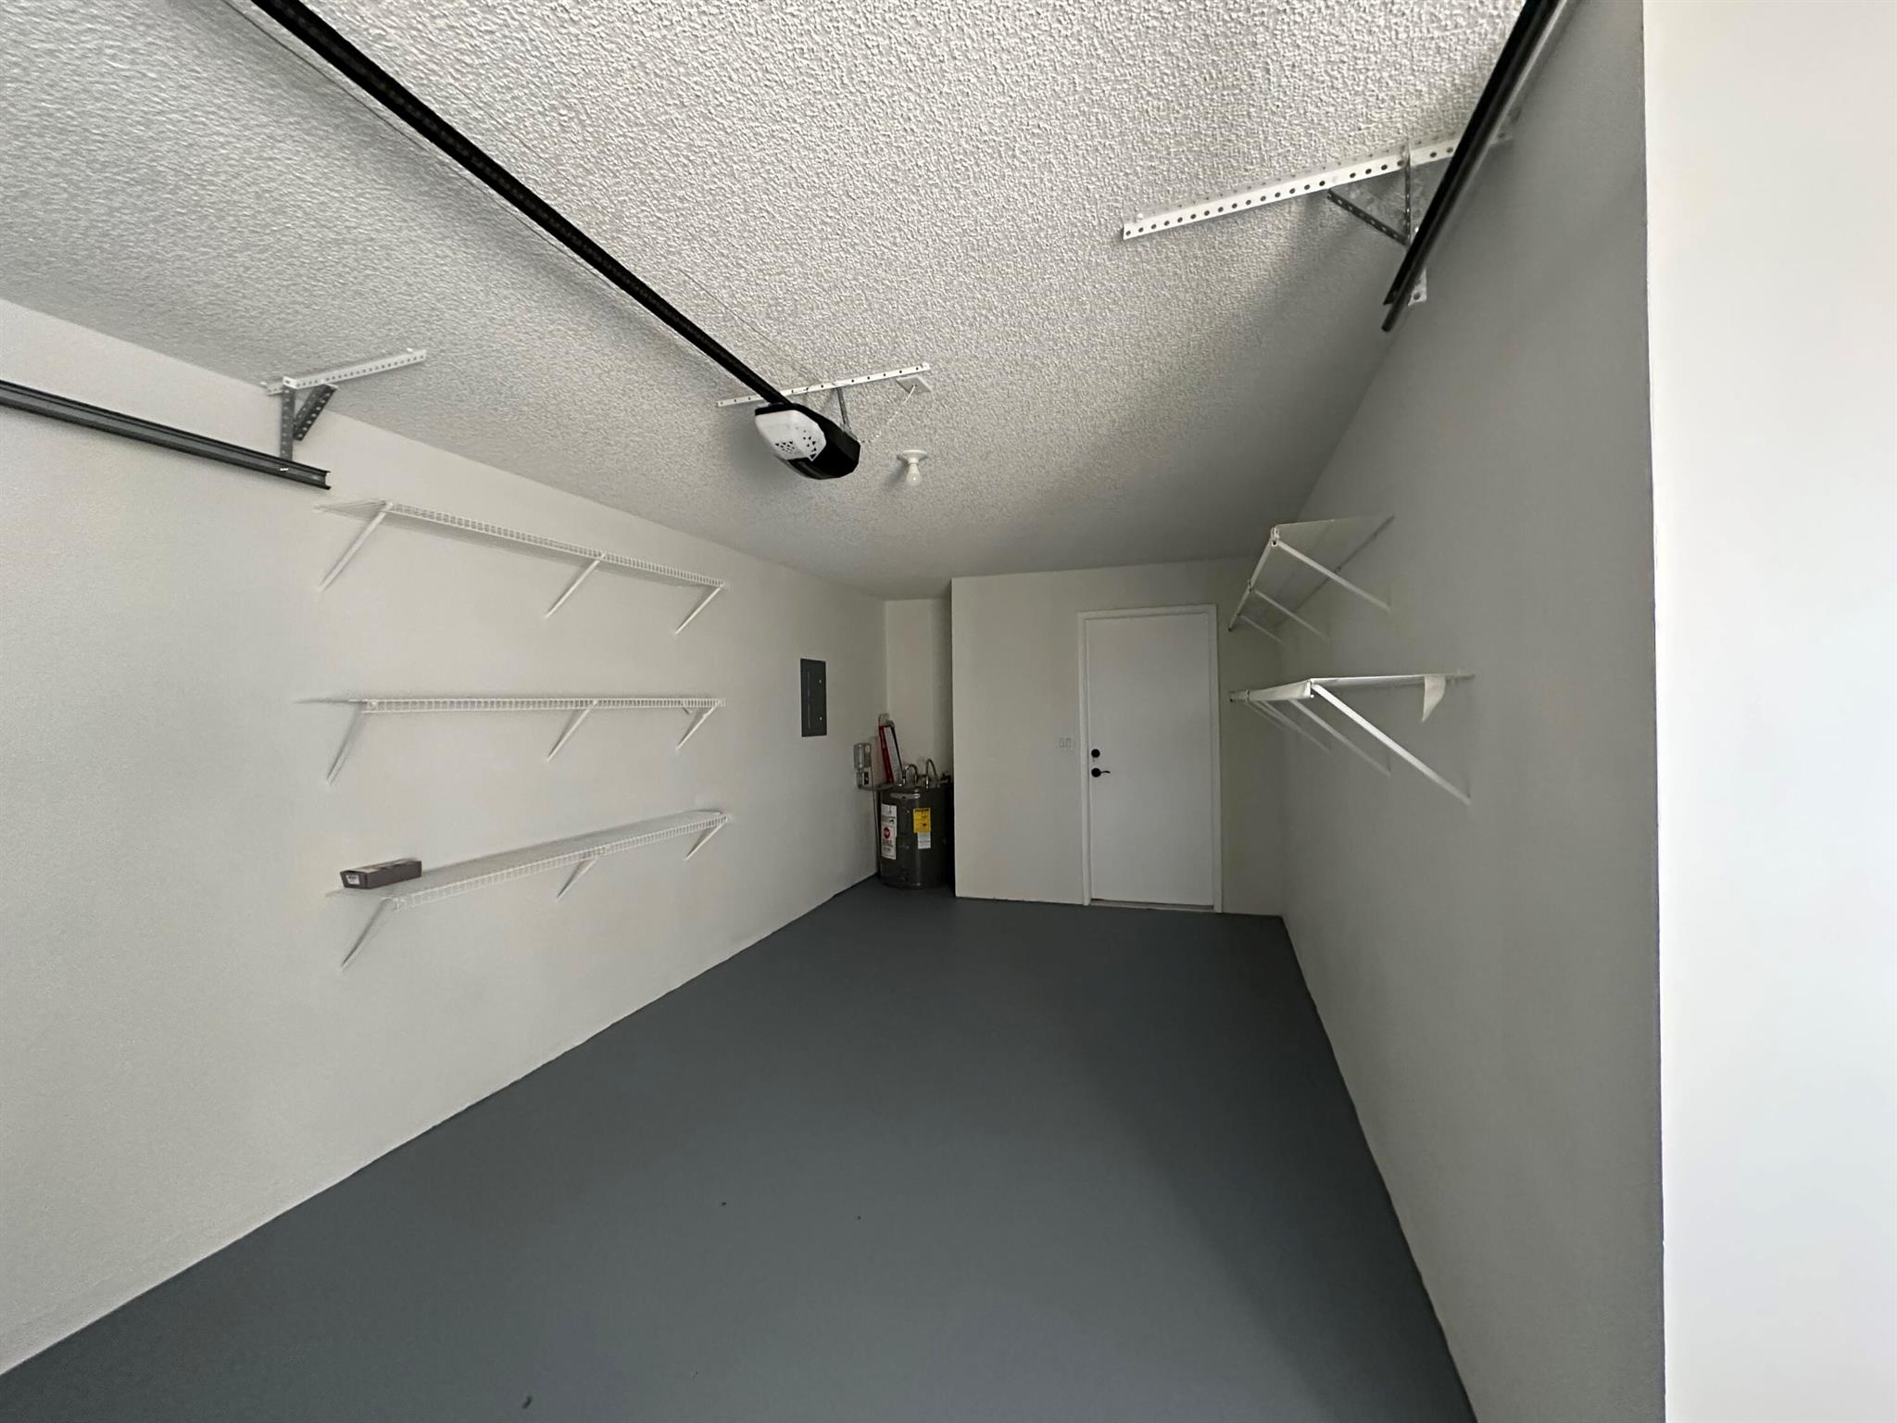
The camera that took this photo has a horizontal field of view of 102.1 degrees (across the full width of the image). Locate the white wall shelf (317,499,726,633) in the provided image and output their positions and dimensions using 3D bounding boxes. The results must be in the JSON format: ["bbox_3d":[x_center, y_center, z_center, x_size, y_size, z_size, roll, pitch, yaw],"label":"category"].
[{"bbox_3d":[-1.556,-0.520,3.159,0.315,0.255,1.750,-1,0,18],"label":"white wall shelf"}]

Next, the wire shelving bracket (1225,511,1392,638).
[{"bbox_3d":[1.524,-0.416,3.548,0.312,0.255,3.060,-1,0,18],"label":"wire shelving bracket"}]

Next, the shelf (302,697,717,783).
[{"bbox_3d":[-1.555,0.084,3.136,0.320,0.258,1.770,-1,0,18],"label":"shelf"}]

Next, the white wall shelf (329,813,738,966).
[{"bbox_3d":[-1.533,0.680,3.169,0.320,0.255,1.750,-1,0,18],"label":"white wall shelf"}]

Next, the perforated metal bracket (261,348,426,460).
[{"bbox_3d":[-1.679,-0.822,2.120,0.630,0.250,0.065,-1,0,18],"label":"perforated metal bracket"}]

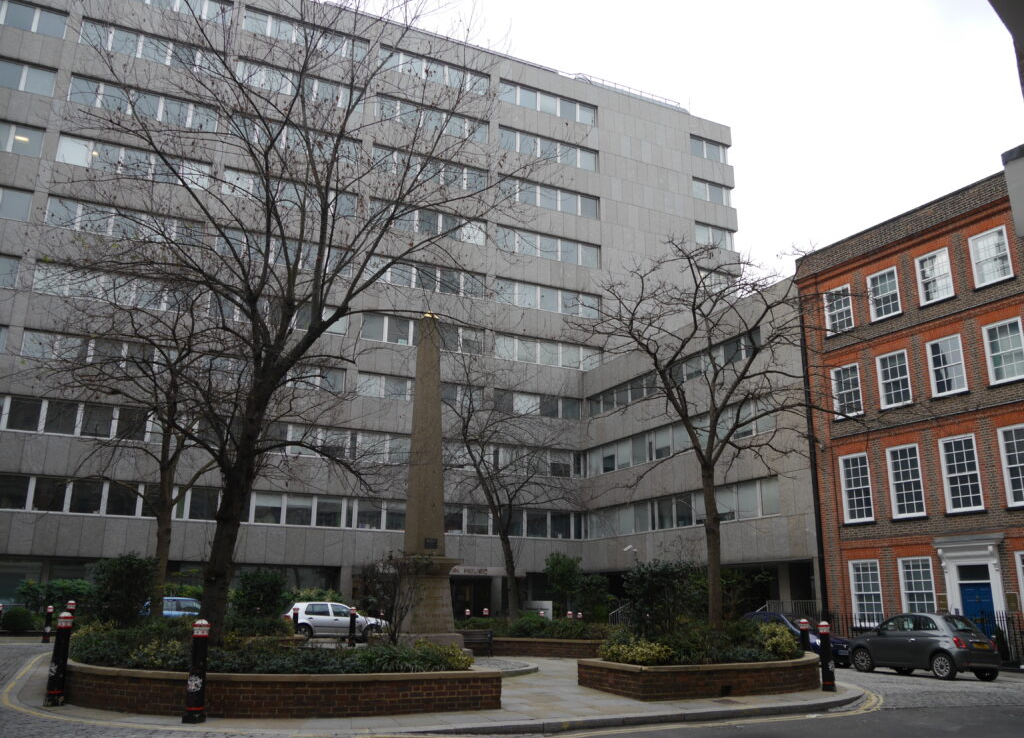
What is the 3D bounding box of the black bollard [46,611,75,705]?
[{"bbox_3d":[-6.494,4.165,11.920,0.270,1.230,0.270,9,-18,-26],"label":"black bollard"}]

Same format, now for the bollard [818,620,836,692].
[{"bbox_3d":[5.944,5.430,15.668,0.270,1.220,0.270,-5,-17,19],"label":"bollard"}]

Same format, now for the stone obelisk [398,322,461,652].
[{"bbox_3d":[-2.102,2.655,20.246,1.320,8.450,1.320,8,-17,-23],"label":"stone obelisk"}]

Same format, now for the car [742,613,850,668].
[{"bbox_3d":[8.337,8.068,24.851,1.740,1.460,4.000,9,-18,-26],"label":"car"}]

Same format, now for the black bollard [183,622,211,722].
[{"bbox_3d":[-3.951,3.794,10.438,0.270,1.220,0.270,6,-17,-19],"label":"black bollard"}]

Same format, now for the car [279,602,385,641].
[{"bbox_3d":[-6.645,9.557,31.570,4.150,1.440,1.735,6,-17,-19],"label":"car"}]

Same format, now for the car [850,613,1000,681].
[{"bbox_3d":[10.333,6.998,21.057,1.640,1.490,3.550,8,-18,-24],"label":"car"}]

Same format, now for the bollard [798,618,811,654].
[{"bbox_3d":[6.772,6.377,19.032,0.270,1.220,0.270,1,-16,0],"label":"bollard"}]

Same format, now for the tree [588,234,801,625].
[{"bbox_3d":[3.834,1.483,17.213,4.700,8.800,4.600,1,-16,0],"label":"tree"}]

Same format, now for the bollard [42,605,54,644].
[{"bbox_3d":[-15.990,8.801,28.568,0.270,1.220,0.270,9,-18,-27],"label":"bollard"}]

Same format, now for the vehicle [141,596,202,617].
[{"bbox_3d":[-13.473,9.960,33.126,3.800,1.540,1.700,7,-17,-20],"label":"vehicle"}]

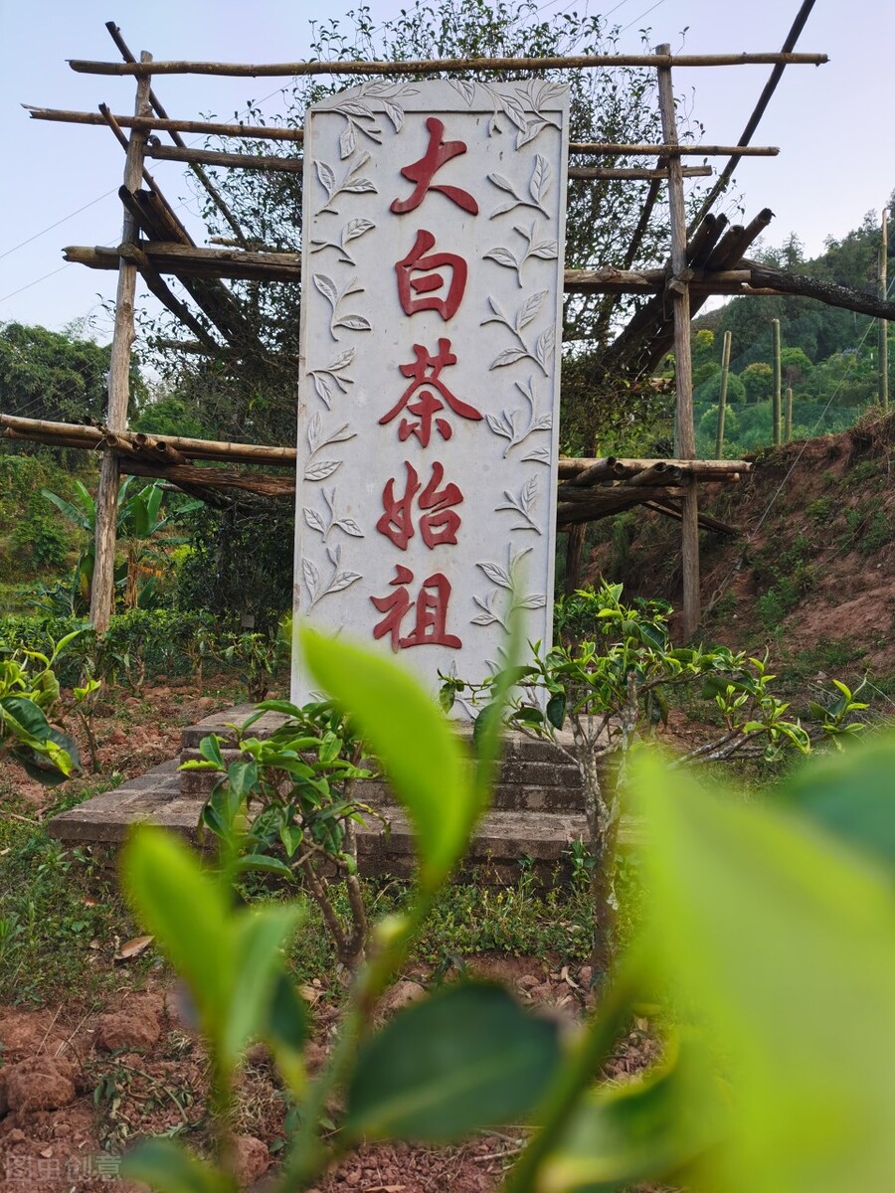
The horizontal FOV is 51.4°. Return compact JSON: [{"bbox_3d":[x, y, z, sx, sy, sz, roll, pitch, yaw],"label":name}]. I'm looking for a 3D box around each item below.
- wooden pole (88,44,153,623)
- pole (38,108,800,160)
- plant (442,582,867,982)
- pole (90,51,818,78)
[{"bbox_3d":[-2.539,-1.813,7.300,0.160,4.927,0.160,4,0,0],"label":"wooden pole"},{"bbox_3d":[-0.298,-2.992,5.990,4.883,0.075,0.070,3,-2,0],"label":"pole"},{"bbox_3d":[0.546,0.483,2.450,1.120,1.063,0.880,1,-1,0],"label":"plant"},{"bbox_3d":[0.003,-3.445,6.010,4.906,0.095,0.080,0,-2,0],"label":"pole"}]

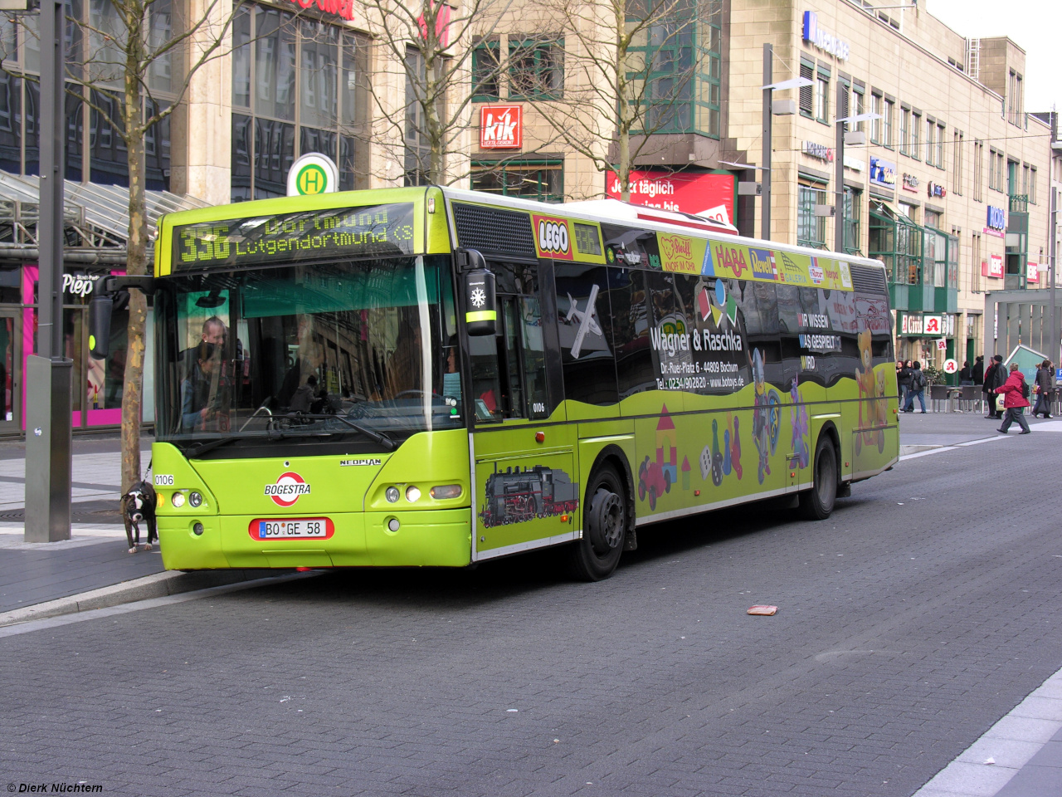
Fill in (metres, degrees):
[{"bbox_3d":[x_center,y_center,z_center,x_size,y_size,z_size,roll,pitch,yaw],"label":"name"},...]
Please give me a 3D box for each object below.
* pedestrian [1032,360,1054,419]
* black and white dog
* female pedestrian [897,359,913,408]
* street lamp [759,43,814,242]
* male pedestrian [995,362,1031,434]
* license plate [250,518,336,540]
[{"bbox_3d":[14.714,-0.255,56.300,0.450,1.660,0.500,0,3,-30],"label":"pedestrian"},{"bbox_3d":[-3.130,0.930,15.800,0.280,0.530,0.820,1,2,-3],"label":"black and white dog"},{"bbox_3d":[12.349,-0.416,64.800,0.420,1.690,0.500,3,3,37],"label":"female pedestrian"},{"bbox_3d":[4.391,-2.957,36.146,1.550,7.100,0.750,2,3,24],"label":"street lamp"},{"bbox_3d":[10.989,0.002,44.800,0.720,1.630,0.520,2,3,33],"label":"male pedestrian"},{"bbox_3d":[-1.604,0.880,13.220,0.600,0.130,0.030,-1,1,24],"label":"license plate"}]

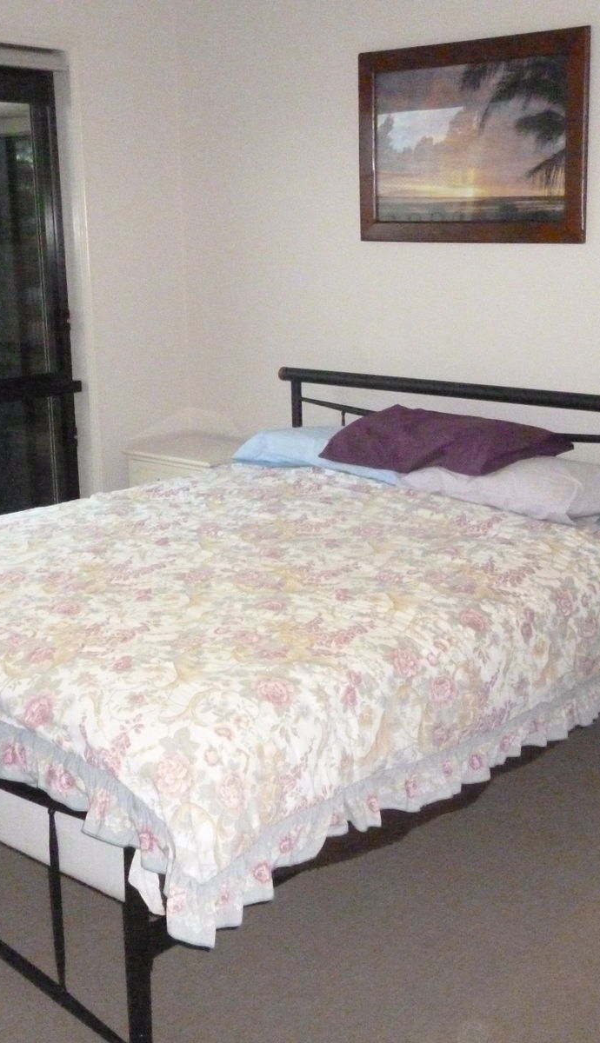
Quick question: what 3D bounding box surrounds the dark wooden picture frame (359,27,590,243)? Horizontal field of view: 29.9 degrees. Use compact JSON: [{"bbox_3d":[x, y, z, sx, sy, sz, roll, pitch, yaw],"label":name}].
[{"bbox_3d":[0.538,-1.220,3.643,0.849,0.609,0.030,12,19,40],"label":"dark wooden picture frame"}]

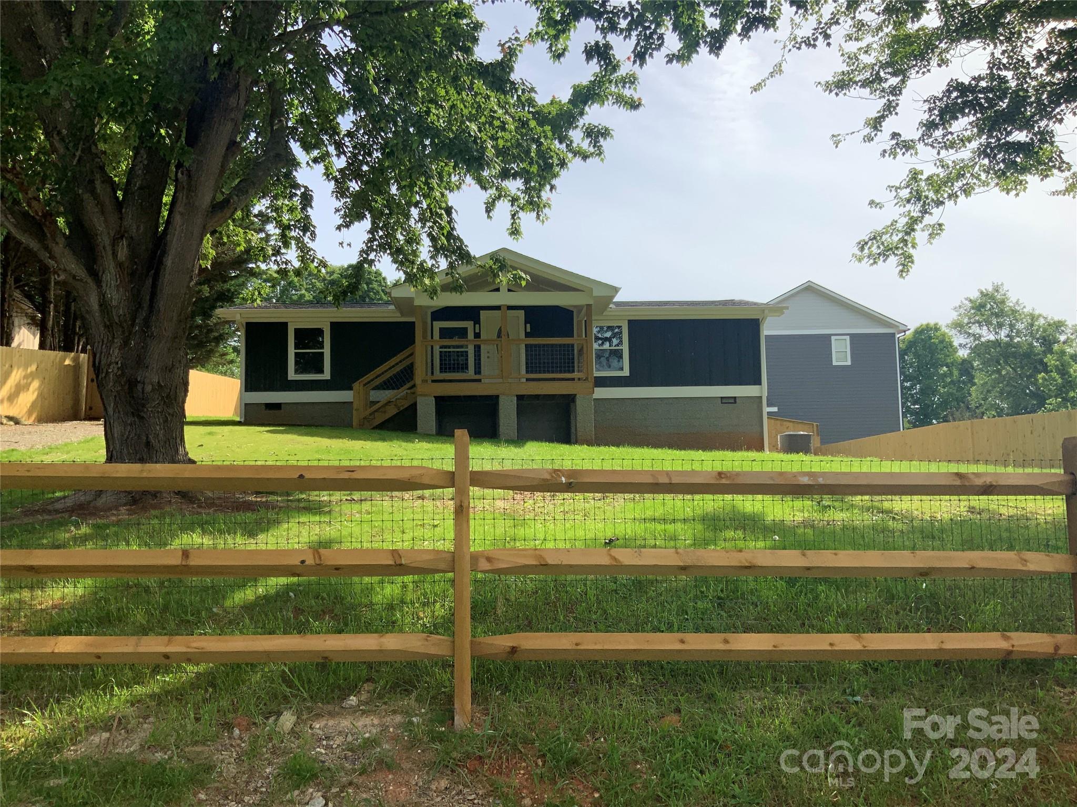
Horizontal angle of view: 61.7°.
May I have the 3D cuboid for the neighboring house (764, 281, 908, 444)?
[{"bbox_3d":[12.305,-0.896,45.846,8.969,8.415,10.500,-1,-5,-1],"label":"neighboring house"}]

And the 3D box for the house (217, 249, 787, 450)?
[{"bbox_3d":[-0.977,-0.878,27.470,15.332,5.045,11.200,-1,-5,-3],"label":"house"}]

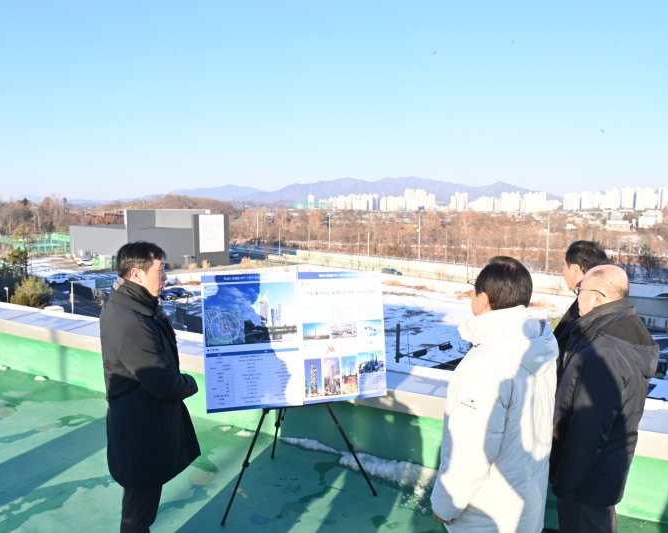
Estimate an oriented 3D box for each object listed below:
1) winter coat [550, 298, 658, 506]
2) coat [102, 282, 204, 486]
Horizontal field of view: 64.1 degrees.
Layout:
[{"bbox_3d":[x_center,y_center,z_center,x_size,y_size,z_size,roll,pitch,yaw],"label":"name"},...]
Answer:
[{"bbox_3d":[1.170,0.550,2.340,0.440,0.830,0.540,5,8,40],"label":"winter coat"},{"bbox_3d":[-0.855,0.500,2.450,0.450,0.910,0.520,-2,7,-18],"label":"coat"}]

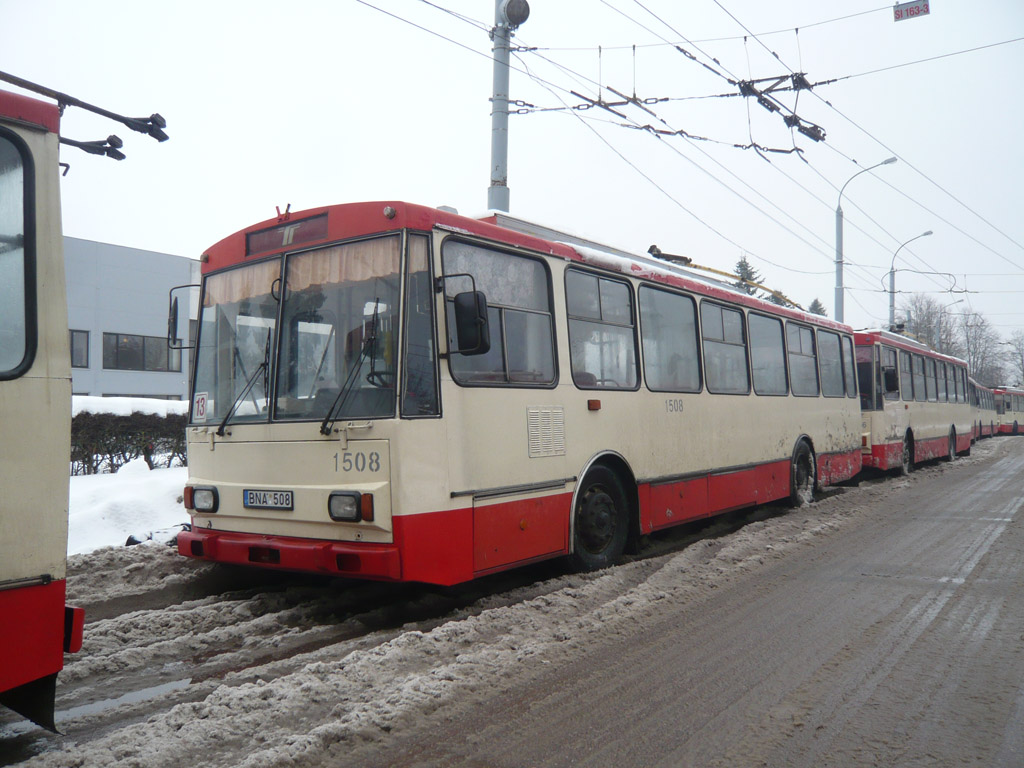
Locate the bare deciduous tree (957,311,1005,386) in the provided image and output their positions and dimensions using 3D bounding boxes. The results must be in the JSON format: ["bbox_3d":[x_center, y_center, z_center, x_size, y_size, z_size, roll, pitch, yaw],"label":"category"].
[{"bbox_3d":[44.130,-1.507,78.041,4.520,10.830,4.520,0,-2,0],"label":"bare deciduous tree"}]

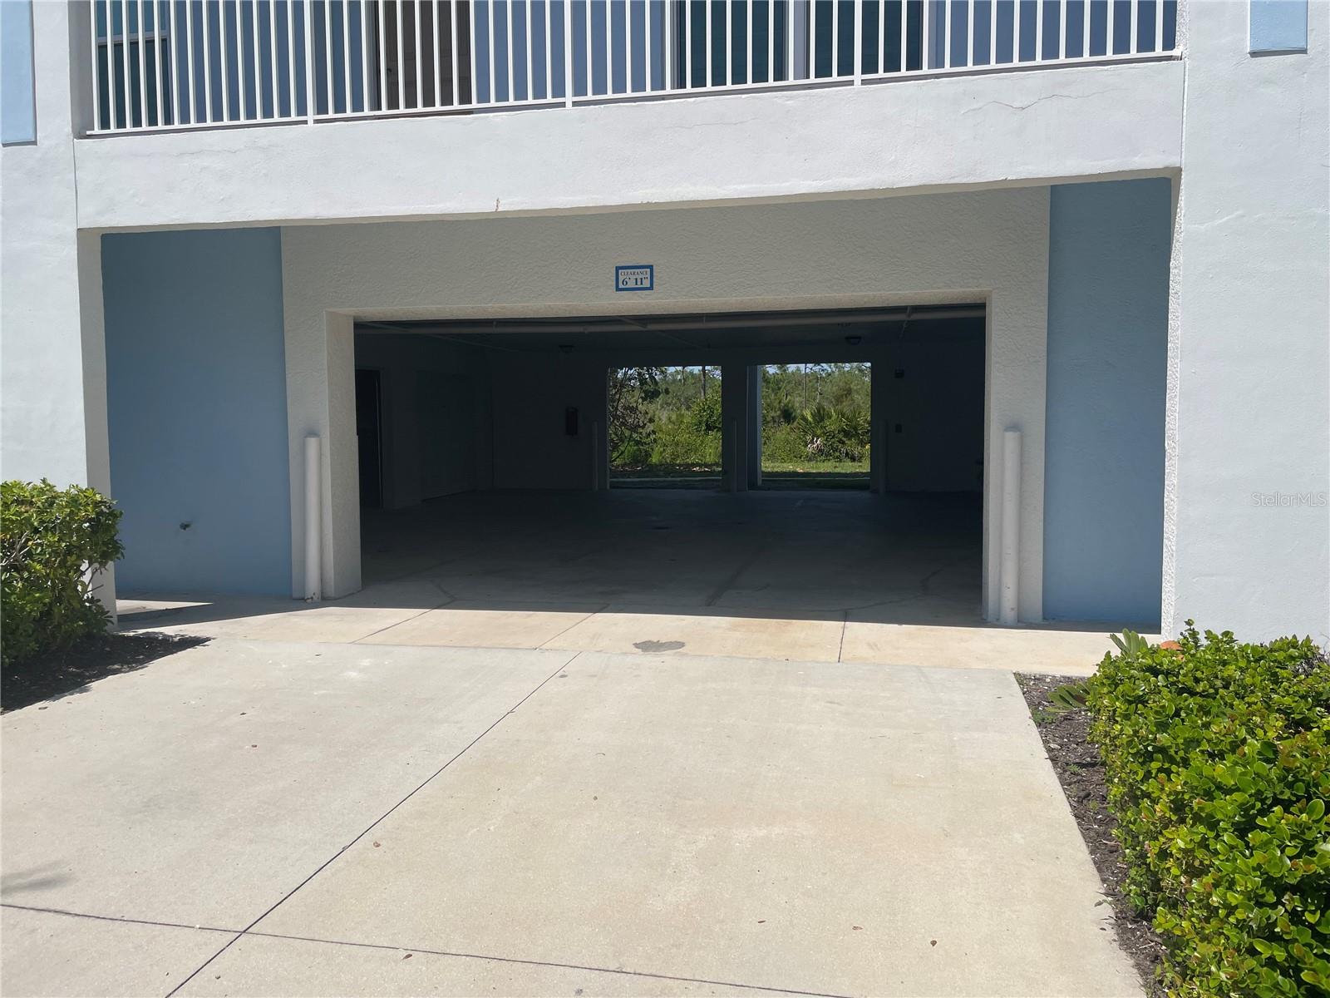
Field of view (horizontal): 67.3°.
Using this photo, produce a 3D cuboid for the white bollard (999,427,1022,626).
[{"bbox_3d":[2.414,0.198,6.972,0.118,1.378,0.118,0,4,11],"label":"white bollard"}]

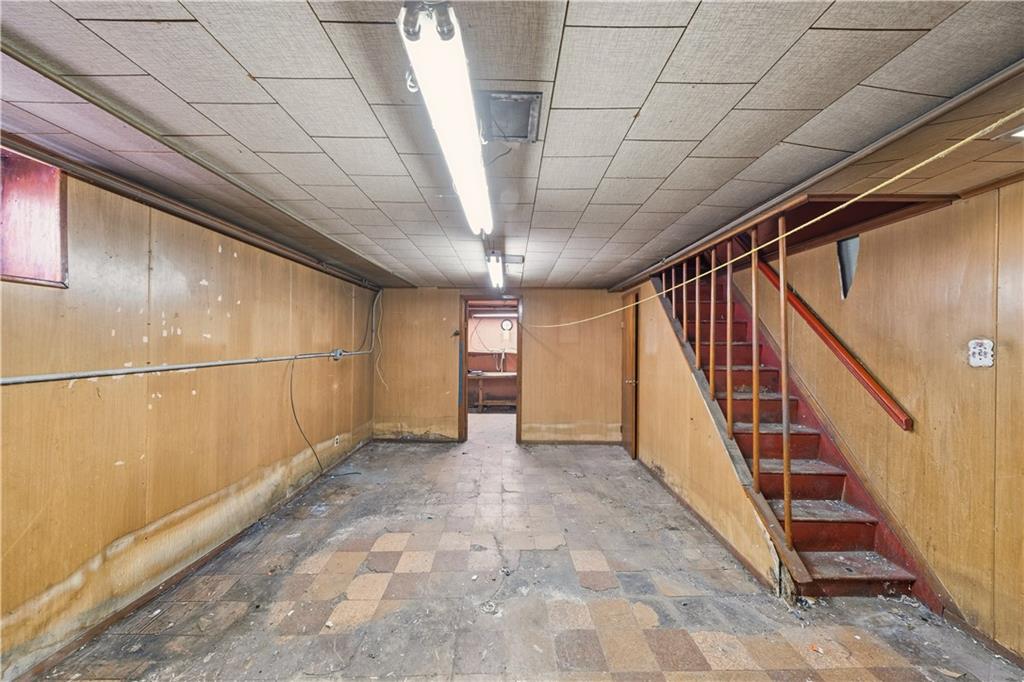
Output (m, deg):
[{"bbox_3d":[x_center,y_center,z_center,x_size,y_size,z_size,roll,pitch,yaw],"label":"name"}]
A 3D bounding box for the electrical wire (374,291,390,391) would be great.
[{"bbox_3d":[-1.837,-0.007,4.851,0.190,1.430,0.060,1,-1,0],"label":"electrical wire"}]

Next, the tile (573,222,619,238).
[{"bbox_3d":[0.593,-0.776,2.374,0.307,0.020,0.297,1,-1,0],"label":"tile"}]

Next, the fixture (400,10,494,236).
[{"bbox_3d":[-0.160,-0.664,1.281,0.125,0.131,1.221,1,-1,0],"label":"fixture"}]

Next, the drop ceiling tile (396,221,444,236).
[{"bbox_3d":[-0.638,-0.798,2.395,0.298,0.020,0.300,1,-1,0],"label":"drop ceiling tile"}]

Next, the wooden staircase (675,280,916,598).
[{"bbox_3d":[1.900,0.330,2.830,0.730,2.220,1.980,0,0,0],"label":"wooden staircase"}]

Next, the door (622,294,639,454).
[{"bbox_3d":[1.505,0.435,4.430,0.050,2.020,0.640,0,0,5],"label":"door"}]

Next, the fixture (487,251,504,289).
[{"bbox_3d":[-0.155,-0.707,3.553,0.130,0.110,1.240,1,-1,0],"label":"fixture"}]

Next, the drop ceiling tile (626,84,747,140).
[{"bbox_3d":[0.588,-0.787,1.181,0.305,0.020,0.302,1,-1,0],"label":"drop ceiling tile"}]

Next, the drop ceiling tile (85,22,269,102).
[{"bbox_3d":[-0.947,-0.820,1.013,0.304,0.020,0.300,1,-1,0],"label":"drop ceiling tile"}]

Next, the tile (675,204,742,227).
[{"bbox_3d":[1.220,-0.774,2.098,0.304,0.020,0.306,4,-1,0],"label":"tile"}]

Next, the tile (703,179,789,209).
[{"bbox_3d":[1.194,-0.775,1.779,0.282,0.020,0.297,1,-1,0],"label":"tile"}]

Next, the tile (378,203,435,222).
[{"bbox_3d":[-0.640,-0.802,2.100,0.304,0.020,0.297,1,-1,0],"label":"tile"}]

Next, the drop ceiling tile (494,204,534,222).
[{"bbox_3d":[-0.025,-0.796,2.106,0.307,0.020,0.300,1,-1,0],"label":"drop ceiling tile"}]

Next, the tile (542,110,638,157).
[{"bbox_3d":[0.286,-0.803,1.316,0.304,0.020,0.300,1,-1,0],"label":"tile"}]

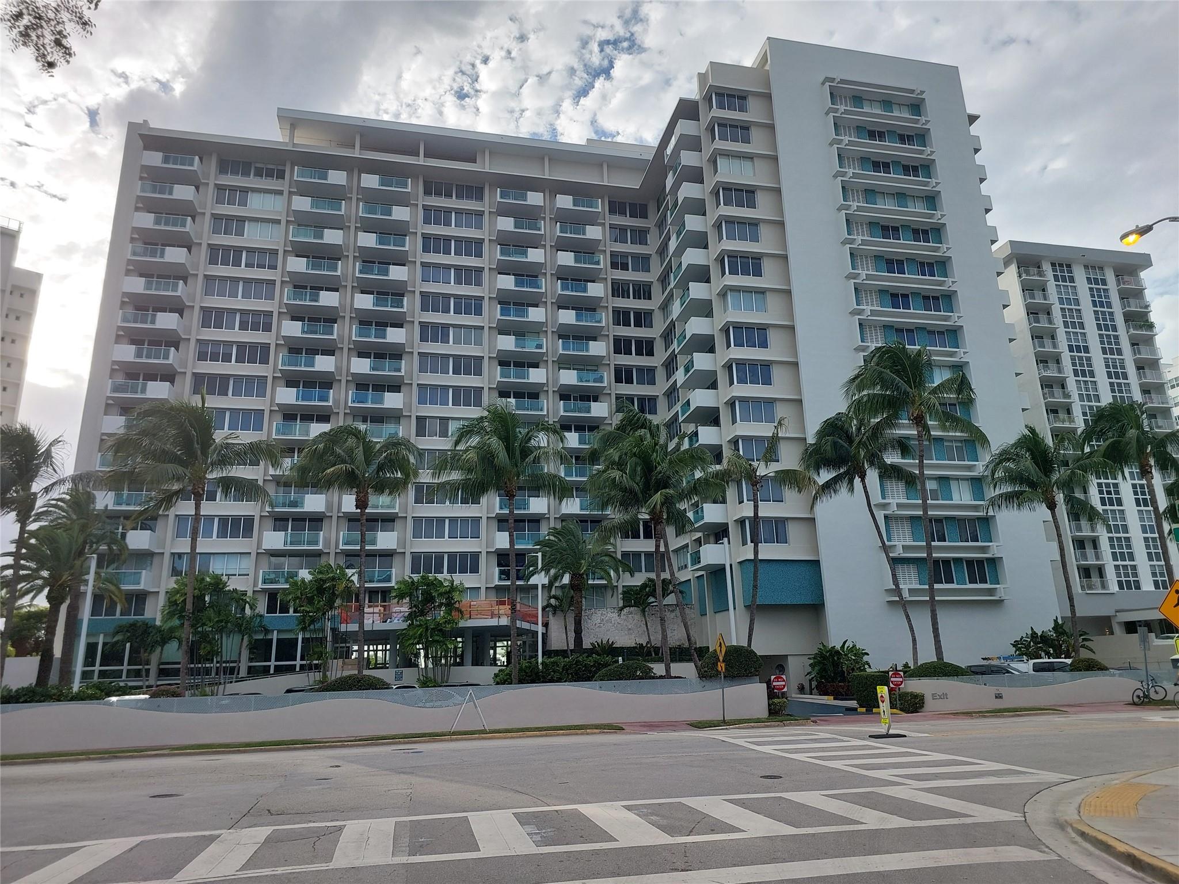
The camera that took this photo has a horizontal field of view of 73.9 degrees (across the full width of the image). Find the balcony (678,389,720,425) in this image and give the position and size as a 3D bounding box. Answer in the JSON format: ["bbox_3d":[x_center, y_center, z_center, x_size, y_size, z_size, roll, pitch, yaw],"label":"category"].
[{"bbox_3d":[7.980,-2.509,56.277,1.850,1.217,3.944,2,-16,-13],"label":"balcony"}]

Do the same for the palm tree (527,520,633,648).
[{"bbox_3d":[-0.613,9.154,47.339,6.448,8.068,6.255,2,-16,-13],"label":"palm tree"}]

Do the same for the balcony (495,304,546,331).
[{"bbox_3d":[-5.730,-10.333,64.973,3.950,1.210,1.635,2,-15,-13],"label":"balcony"}]

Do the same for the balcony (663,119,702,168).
[{"bbox_3d":[7.298,-23.396,61.516,1.606,1.220,3.953,2,-16,-11],"label":"balcony"}]

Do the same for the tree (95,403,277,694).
[{"bbox_3d":[-17.128,4.553,33.055,6.948,13.492,6.948,2,-16,-13],"label":"tree"}]

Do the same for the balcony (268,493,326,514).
[{"bbox_3d":[-21.524,4.673,57.967,3.995,1.217,1.850,2,-16,-13],"label":"balcony"}]

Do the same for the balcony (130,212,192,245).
[{"bbox_3d":[-32.357,-16.363,59.748,3.841,1.220,1.614,2,-16,-13],"label":"balcony"}]

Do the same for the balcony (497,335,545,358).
[{"bbox_3d":[-5.751,-7.797,65.249,3.980,1.217,1.850,2,-16,-13],"label":"balcony"}]

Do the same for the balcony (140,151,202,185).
[{"bbox_3d":[-32.542,-21.498,61.185,3.841,1.220,1.614,2,-16,-13],"label":"balcony"}]

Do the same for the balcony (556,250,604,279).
[{"bbox_3d":[-0.918,-15.324,67.499,3.951,1.210,1.635,2,-15,-13],"label":"balcony"}]

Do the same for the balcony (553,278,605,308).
[{"bbox_3d":[-0.855,-12.737,66.804,3.951,1.210,1.635,2,-15,-13],"label":"balcony"}]

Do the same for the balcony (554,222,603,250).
[{"bbox_3d":[-0.974,-17.772,67.632,3.914,1.220,1.614,2,-16,-13],"label":"balcony"}]

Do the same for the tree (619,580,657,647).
[{"bbox_3d":[3.219,11.001,48.078,2.500,4.600,2.500,2,-16,-13],"label":"tree"}]

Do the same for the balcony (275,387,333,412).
[{"bbox_3d":[-21.736,-3.186,60.102,3.995,1.217,1.850,2,-16,-13],"label":"balcony"}]

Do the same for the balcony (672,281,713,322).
[{"bbox_3d":[7.622,-10.279,57.939,1.606,1.220,3.953,2,-16,-11],"label":"balcony"}]

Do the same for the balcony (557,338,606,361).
[{"bbox_3d":[-0.731,-7.624,66.407,3.980,1.217,1.850,2,-16,-13],"label":"balcony"}]

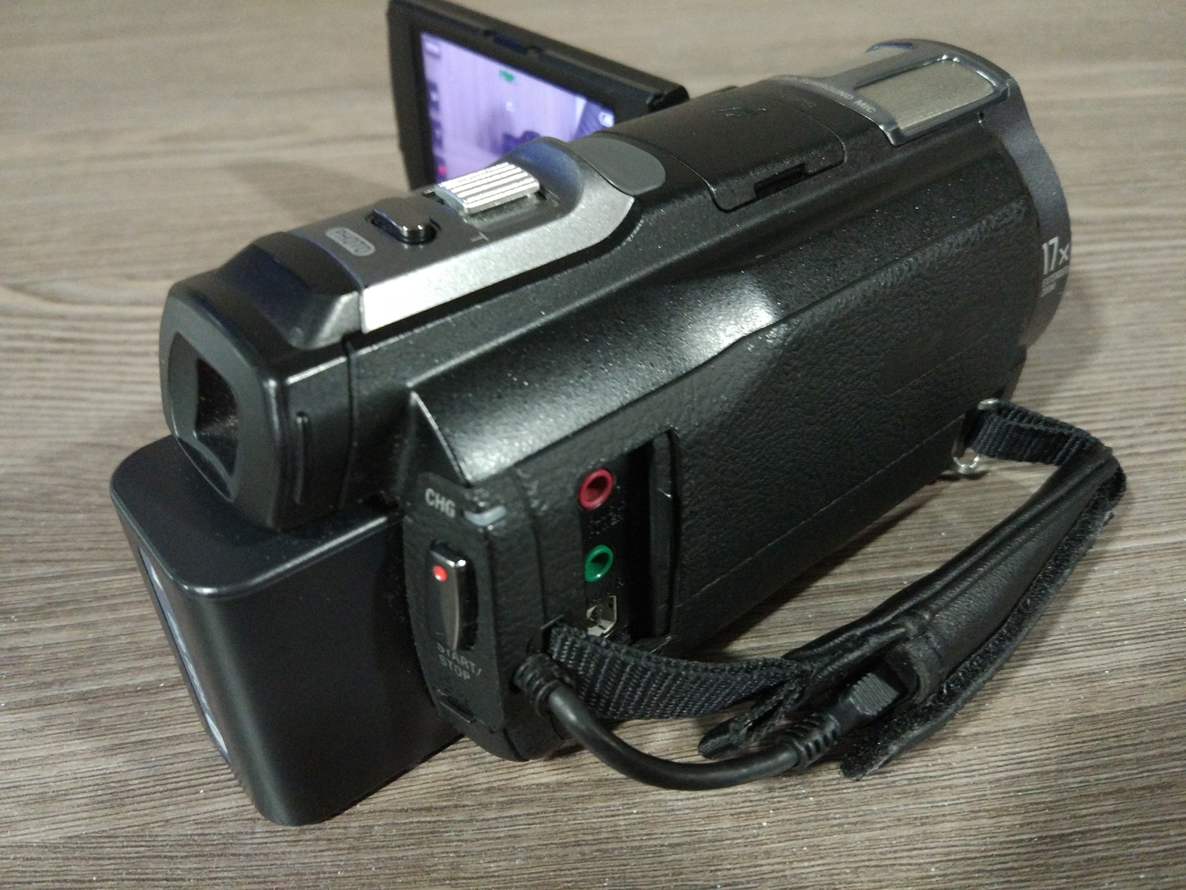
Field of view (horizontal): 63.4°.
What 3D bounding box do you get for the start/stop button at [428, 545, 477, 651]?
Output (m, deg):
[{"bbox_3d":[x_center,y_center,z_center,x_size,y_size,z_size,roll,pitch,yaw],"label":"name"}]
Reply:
[{"bbox_3d":[-0.017,0.019,0.119,0.005,0.015,0.003,24,43,29],"label":"start/stop button"}]

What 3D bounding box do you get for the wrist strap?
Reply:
[{"bbox_3d":[0.044,0.021,0.144,0.110,0.027,0.035,-27,44,-31],"label":"wrist strap"}]

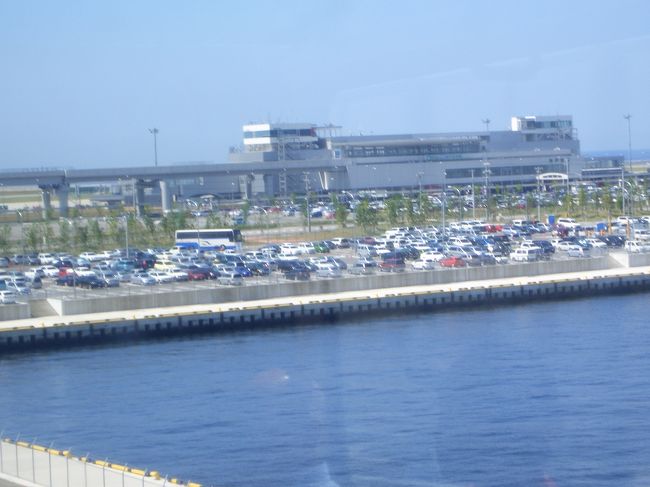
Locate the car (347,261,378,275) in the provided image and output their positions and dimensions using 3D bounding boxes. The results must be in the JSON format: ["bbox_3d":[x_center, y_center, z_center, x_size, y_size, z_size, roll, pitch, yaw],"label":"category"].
[{"bbox_3d":[5.029,3.270,250.581,1.720,1.470,4.200,-4,3,-33],"label":"car"}]

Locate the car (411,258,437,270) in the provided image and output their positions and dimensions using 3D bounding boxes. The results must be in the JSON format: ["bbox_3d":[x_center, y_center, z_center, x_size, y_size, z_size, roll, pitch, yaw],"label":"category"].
[{"bbox_3d":[13.290,2.730,258.550,1.690,1.480,4.200,-3,3,-28],"label":"car"}]

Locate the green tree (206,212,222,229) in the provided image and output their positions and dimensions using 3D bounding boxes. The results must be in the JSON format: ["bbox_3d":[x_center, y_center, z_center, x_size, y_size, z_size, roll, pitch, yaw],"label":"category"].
[{"bbox_3d":[-24.696,-4.977,428.442,3.130,3.920,3.130,-2,3,0],"label":"green tree"}]

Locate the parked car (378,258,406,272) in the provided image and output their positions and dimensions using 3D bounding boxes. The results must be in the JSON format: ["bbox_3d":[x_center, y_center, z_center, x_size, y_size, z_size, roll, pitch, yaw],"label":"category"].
[{"bbox_3d":[9.050,2.840,255.960,1.720,1.750,4.400,-3,3,-28],"label":"parked car"}]

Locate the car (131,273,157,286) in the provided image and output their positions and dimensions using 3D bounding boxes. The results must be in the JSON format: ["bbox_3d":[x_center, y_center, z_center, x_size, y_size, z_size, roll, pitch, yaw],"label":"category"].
[{"bbox_3d":[-23.156,4.648,244.568,1.680,1.430,4.250,-4,3,-33],"label":"car"}]

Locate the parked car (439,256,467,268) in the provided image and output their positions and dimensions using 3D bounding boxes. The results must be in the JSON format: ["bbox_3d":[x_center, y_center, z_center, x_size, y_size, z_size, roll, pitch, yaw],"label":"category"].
[{"bbox_3d":[17.400,2.500,260.960,1.690,1.450,4.300,-3,3,-28],"label":"parked car"}]

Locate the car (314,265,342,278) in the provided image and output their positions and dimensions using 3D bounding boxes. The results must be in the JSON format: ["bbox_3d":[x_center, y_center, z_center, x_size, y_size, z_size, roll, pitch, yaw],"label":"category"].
[{"bbox_3d":[0.480,3.643,246.078,1.670,1.480,3.950,-4,3,-33],"label":"car"}]

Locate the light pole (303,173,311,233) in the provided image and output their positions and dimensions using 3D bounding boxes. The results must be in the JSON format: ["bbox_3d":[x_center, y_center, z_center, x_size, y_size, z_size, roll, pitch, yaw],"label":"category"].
[{"bbox_3d":[-3.760,-8.440,394.390,1.100,12.300,0.700,-2,3,0],"label":"light pole"}]

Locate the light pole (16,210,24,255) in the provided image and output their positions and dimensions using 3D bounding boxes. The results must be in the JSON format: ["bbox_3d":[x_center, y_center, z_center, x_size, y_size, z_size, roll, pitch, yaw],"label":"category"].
[{"bbox_3d":[-54.164,-1.906,340.549,1.100,7.920,0.500,-2,3,0],"label":"light pole"}]

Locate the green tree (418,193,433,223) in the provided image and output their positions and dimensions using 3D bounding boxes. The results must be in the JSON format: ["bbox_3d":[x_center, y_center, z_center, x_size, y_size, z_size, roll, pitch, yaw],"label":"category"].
[{"bbox_3d":[22.660,-8.190,431.880,3.100,6.700,3.100,-2,3,0],"label":"green tree"}]

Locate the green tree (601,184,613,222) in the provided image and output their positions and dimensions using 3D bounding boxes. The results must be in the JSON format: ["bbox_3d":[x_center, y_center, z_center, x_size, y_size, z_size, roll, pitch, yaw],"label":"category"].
[{"bbox_3d":[57.073,-8.044,387.606,2.430,7.390,2.430,-2,3,0],"label":"green tree"}]

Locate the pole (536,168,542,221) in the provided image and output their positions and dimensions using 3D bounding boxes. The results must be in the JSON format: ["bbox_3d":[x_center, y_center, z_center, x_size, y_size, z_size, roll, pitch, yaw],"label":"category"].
[{"bbox_3d":[45.800,-10.460,409.290,1.200,11.900,0.700,-2,3,0],"label":"pole"}]

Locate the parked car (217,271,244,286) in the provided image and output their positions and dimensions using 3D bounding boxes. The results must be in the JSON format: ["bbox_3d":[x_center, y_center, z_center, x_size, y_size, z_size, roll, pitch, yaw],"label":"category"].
[{"bbox_3d":[-11.784,4.464,237.853,1.620,1.520,3.650,-4,3,-33],"label":"parked car"}]

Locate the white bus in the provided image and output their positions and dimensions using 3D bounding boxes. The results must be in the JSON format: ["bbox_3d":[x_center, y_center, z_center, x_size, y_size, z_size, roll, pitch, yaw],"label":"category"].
[{"bbox_3d":[-19.950,-0.480,328.410,11.700,3.500,2.500,-1,3,20],"label":"white bus"}]

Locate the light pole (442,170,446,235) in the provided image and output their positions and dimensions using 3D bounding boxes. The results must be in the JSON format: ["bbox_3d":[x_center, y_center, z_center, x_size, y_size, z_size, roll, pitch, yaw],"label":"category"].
[{"bbox_3d":[22.240,-7.420,355.920,0.800,12.200,0.600,-2,3,0],"label":"light pole"}]

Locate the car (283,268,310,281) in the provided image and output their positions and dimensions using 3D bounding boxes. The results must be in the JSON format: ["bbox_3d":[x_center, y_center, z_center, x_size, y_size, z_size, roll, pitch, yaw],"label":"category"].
[{"bbox_3d":[-3.570,3.850,245.310,1.690,1.500,4.300,-3,3,-28],"label":"car"}]

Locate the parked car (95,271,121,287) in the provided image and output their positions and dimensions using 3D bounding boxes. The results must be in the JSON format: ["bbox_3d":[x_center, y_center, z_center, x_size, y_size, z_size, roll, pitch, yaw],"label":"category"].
[{"bbox_3d":[-27.760,4.650,244.250,1.690,1.500,4.400,-3,3,-28],"label":"parked car"}]

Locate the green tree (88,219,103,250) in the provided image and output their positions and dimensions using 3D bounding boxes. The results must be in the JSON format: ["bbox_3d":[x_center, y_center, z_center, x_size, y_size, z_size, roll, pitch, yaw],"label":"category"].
[{"bbox_3d":[-41.652,-1.582,347.192,2.360,5.710,2.360,-2,3,0],"label":"green tree"}]

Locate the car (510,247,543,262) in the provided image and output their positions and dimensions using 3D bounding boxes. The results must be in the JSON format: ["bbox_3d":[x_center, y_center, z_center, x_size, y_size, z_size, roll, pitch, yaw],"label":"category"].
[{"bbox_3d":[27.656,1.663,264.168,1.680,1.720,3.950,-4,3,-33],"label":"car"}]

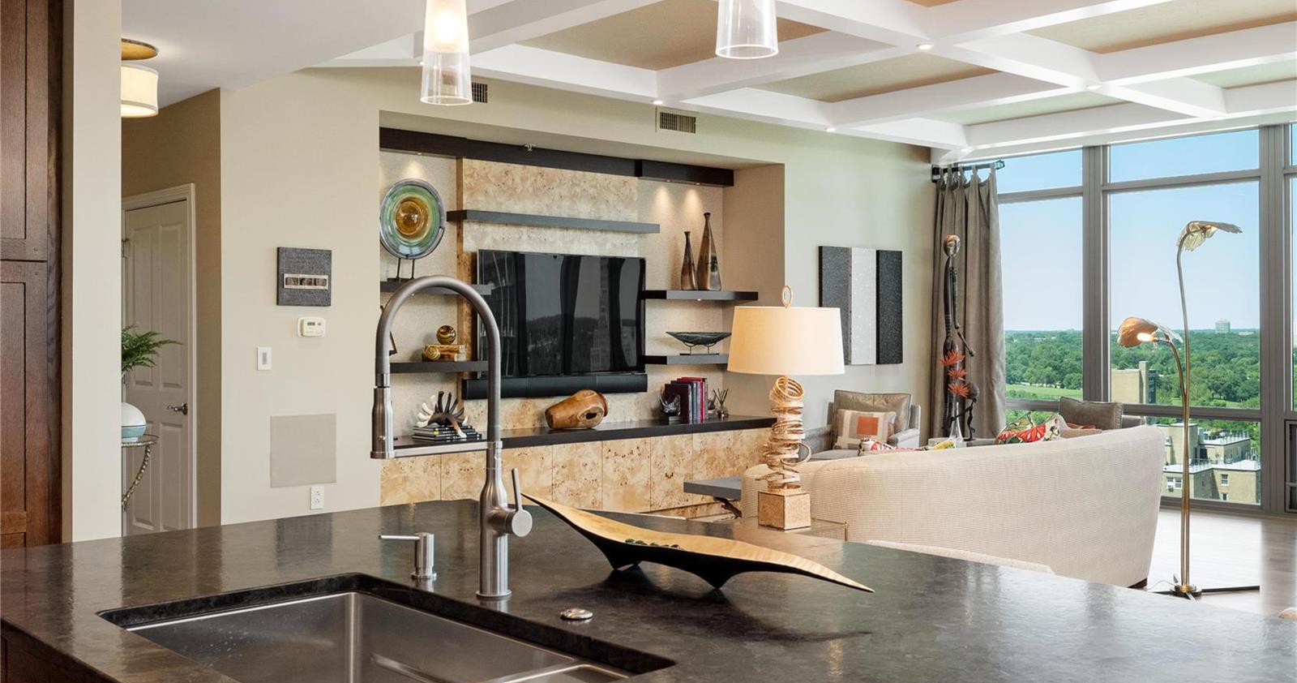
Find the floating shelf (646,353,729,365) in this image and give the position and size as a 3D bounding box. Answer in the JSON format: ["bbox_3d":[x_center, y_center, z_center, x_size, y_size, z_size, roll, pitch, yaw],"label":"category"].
[{"bbox_3d":[0.363,0.131,9.716,0.955,0.063,0.368,0,1,-42],"label":"floating shelf"}]

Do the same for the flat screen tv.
[{"bbox_3d":[-0.559,-0.176,8.634,1.440,0.806,0.065,-1,1,-43],"label":"flat screen tv"}]

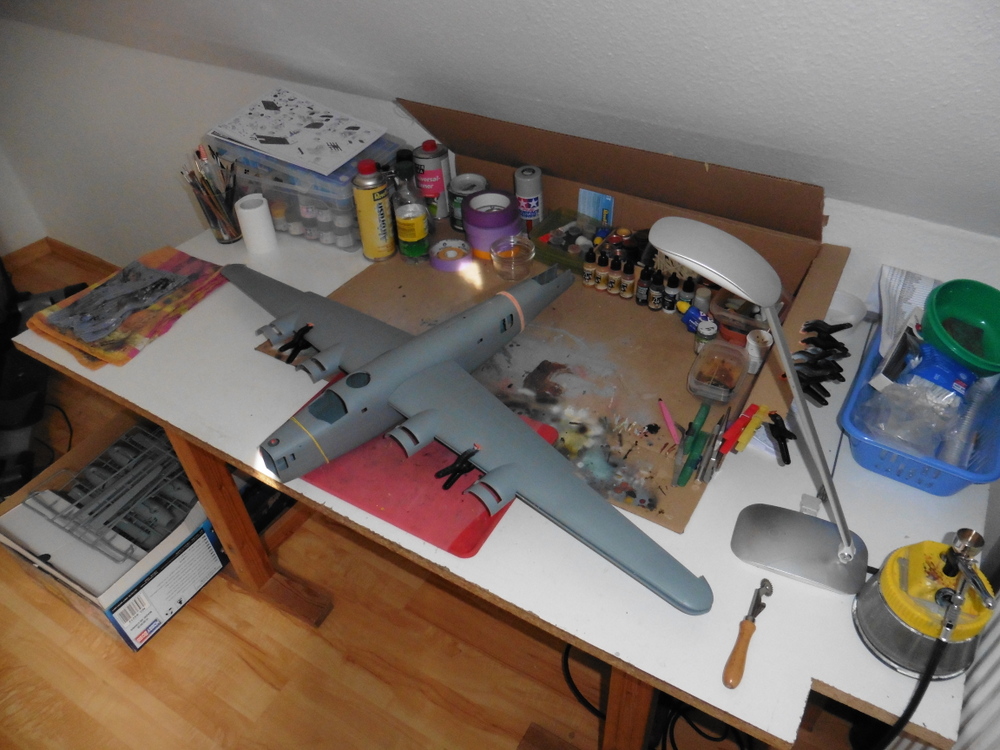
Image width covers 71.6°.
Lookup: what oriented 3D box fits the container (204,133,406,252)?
[{"bbox_3d":[-0.409,-0.433,1.536,0.356,0.171,0.232,17,44,20],"label":"container"}]

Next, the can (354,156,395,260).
[{"bbox_3d":[-0.254,-0.329,1.392,0.067,0.194,0.067,-1,41,1],"label":"can"}]

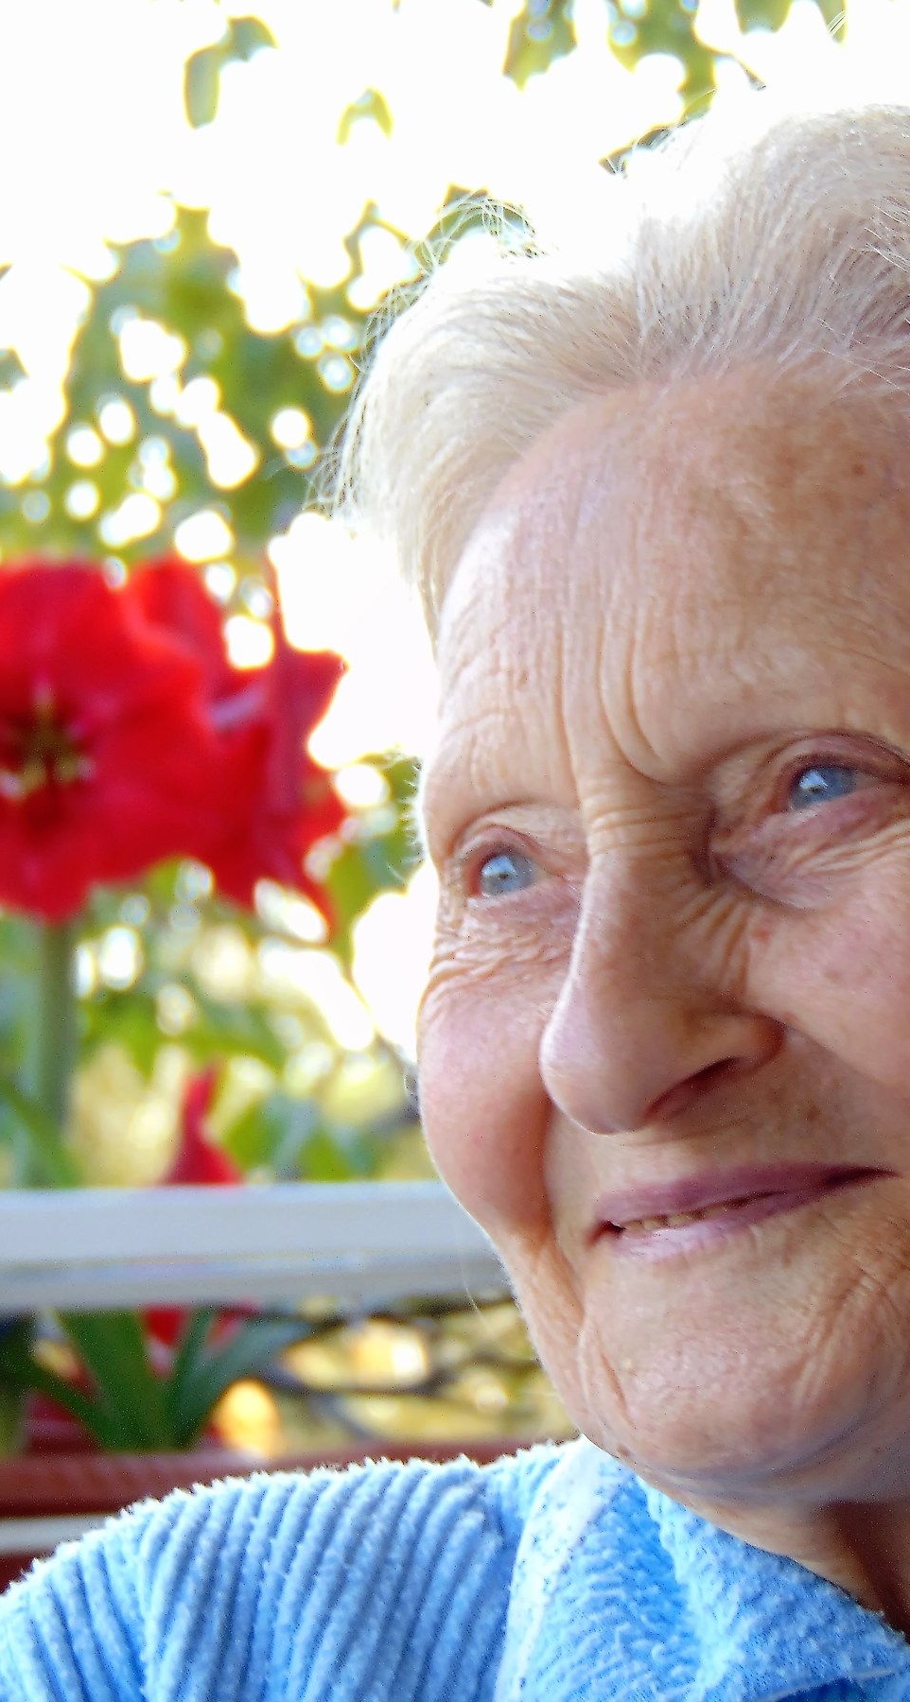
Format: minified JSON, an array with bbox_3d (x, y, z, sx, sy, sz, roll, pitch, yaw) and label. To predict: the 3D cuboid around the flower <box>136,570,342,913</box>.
[{"bbox_3d":[-0.102,-0.051,3.980,0.110,0.161,0.160,0,-2,-12],"label":"flower"}]

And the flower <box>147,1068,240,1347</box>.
[{"bbox_3d":[-0.118,0.165,4.000,0.065,0.130,0.120,0,-2,-6],"label":"flower"}]

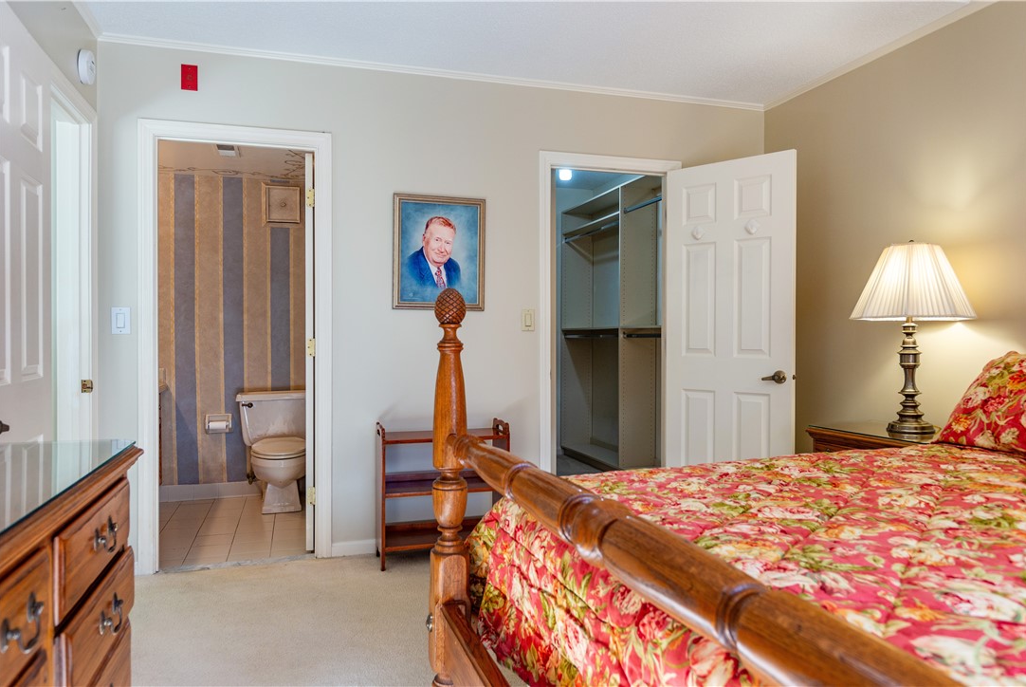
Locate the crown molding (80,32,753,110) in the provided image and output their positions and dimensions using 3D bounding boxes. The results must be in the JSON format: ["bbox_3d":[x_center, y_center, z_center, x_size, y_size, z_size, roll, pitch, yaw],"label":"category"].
[{"bbox_3d":[-0.185,-1.385,3.567,3.510,0.030,0.036,0,0,-16],"label":"crown molding"}]

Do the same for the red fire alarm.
[{"bbox_3d":[-1.505,-1.237,3.195,0.070,0.116,0.008,0,0,-16],"label":"red fire alarm"}]

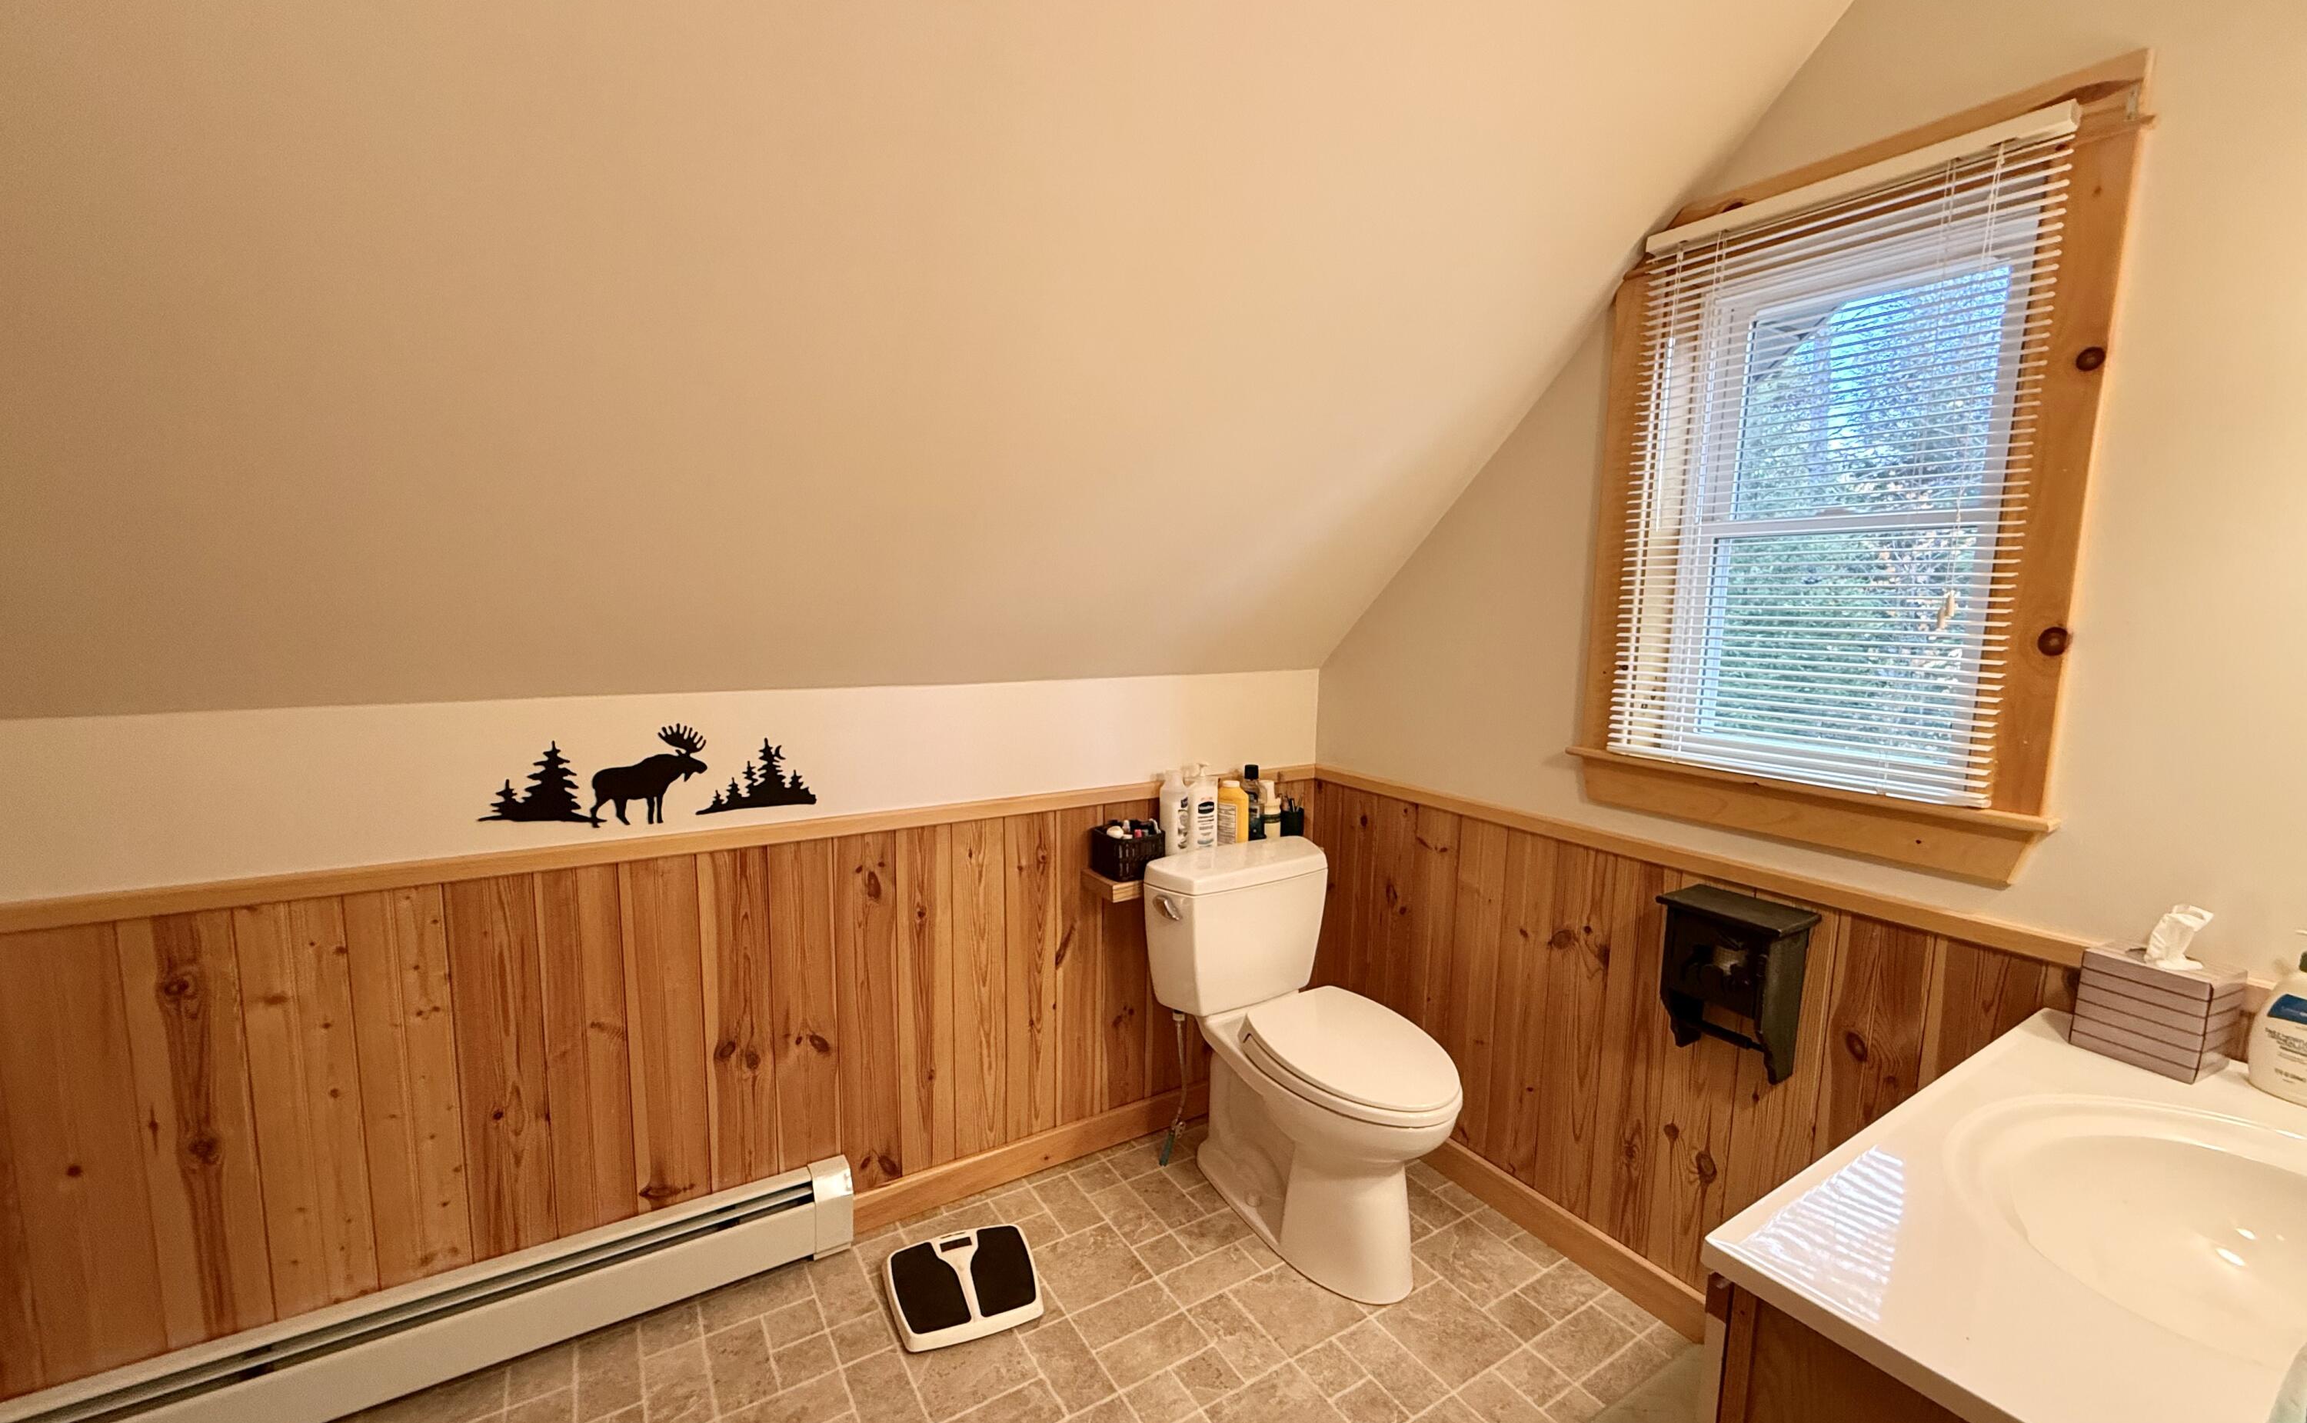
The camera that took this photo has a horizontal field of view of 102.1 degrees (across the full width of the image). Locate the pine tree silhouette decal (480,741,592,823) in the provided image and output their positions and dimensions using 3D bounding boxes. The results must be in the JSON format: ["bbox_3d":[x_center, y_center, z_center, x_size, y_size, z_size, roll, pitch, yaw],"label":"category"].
[{"bbox_3d":[-1.078,0.132,1.643,0.186,0.151,0.010,-3,8,-32],"label":"pine tree silhouette decal"}]

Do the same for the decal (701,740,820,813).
[{"bbox_3d":[-0.778,0.126,1.832,0.219,0.139,0.010,-3,8,-32],"label":"decal"}]

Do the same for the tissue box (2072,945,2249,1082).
[{"bbox_3d":[1.277,0.378,1.187,0.110,0.127,0.114,-2,8,-26],"label":"tissue box"}]

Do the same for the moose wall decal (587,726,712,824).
[{"bbox_3d":[-0.936,0.119,1.731,0.195,0.183,0.010,-3,8,-32],"label":"moose wall decal"}]

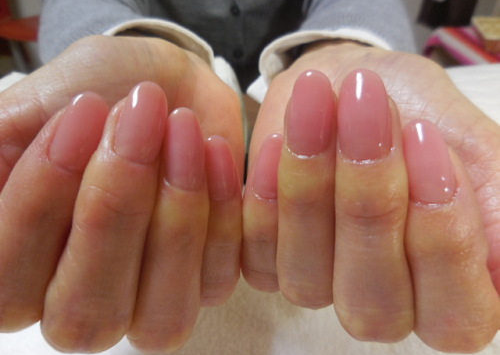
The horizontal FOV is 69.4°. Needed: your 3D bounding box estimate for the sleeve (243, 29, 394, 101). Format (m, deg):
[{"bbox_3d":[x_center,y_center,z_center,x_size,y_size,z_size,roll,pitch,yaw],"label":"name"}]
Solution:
[{"bbox_3d":[0.043,-0.061,0.214,0.082,0.050,0.036,6,31,10],"label":"sleeve"}]

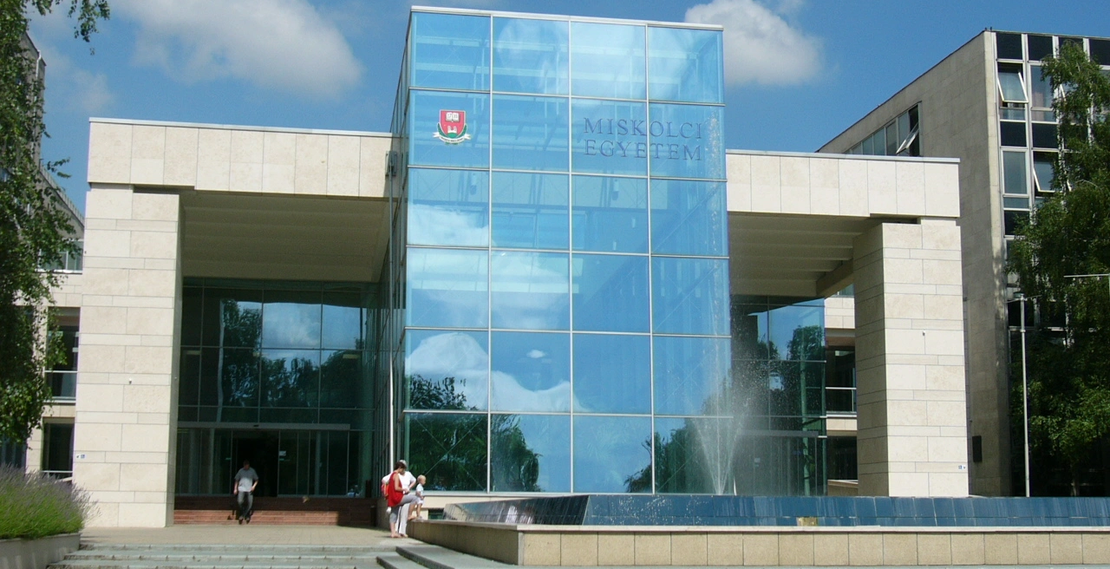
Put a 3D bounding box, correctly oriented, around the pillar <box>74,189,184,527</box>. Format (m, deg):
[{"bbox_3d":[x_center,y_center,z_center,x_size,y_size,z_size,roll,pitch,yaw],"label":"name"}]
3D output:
[{"bbox_3d":[-9.928,1.728,34.615,2.050,7.820,2.050,2,-9,-9],"label":"pillar"}]

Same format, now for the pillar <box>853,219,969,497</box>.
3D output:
[{"bbox_3d":[9.037,2.331,37.669,2.050,7.770,2.050,2,-9,-9],"label":"pillar"}]

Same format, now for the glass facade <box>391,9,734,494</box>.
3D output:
[{"bbox_3d":[0.004,-0.454,33.714,7.020,10.400,4.100,2,-9,-9],"label":"glass facade"}]

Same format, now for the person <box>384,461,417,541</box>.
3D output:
[{"bbox_3d":[-3.214,4.456,30.625,0.680,1.600,0.520,1,-9,-4],"label":"person"}]

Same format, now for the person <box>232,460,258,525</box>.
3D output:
[{"bbox_3d":[-8.736,5.869,41.682,0.620,1.780,0.450,2,-9,-12],"label":"person"}]

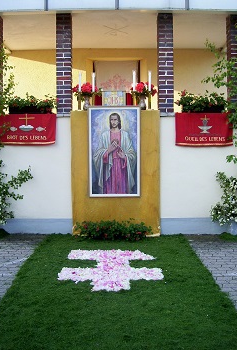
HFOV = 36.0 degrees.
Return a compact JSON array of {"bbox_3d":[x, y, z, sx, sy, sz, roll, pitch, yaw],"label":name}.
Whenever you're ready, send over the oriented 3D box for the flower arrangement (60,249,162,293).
[{"bbox_3d":[-0.089,1.214,4.845,1.302,0.030,1.560,0,5,0],"label":"flower arrangement"}]

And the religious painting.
[{"bbox_3d":[-0.066,-0.384,6.262,0.899,1.557,0.040,0,5,0],"label":"religious painting"}]

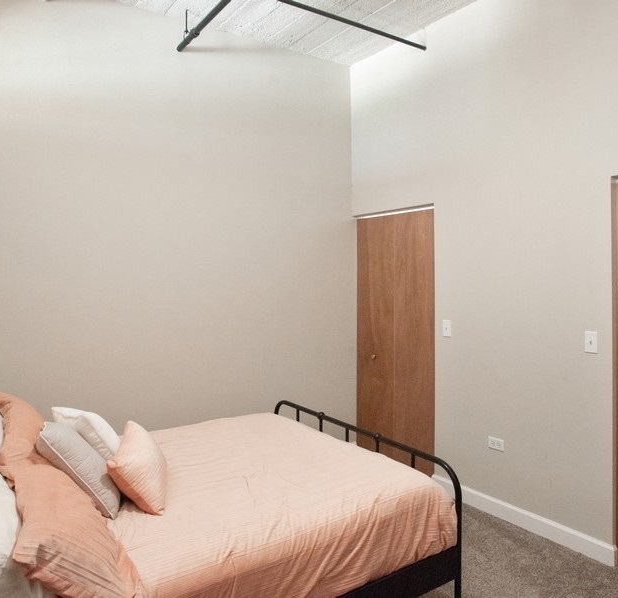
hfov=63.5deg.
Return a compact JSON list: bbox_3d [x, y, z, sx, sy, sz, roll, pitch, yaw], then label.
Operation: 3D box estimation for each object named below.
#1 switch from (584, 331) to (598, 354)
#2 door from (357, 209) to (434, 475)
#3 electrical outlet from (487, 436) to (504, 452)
[{"bbox_3d":[1.523,0.234,2.698,0.014,0.115,0.071,-1,1,-35],"label":"switch"},{"bbox_3d":[0.713,0.347,4.013,0.040,2.030,0.890,-1,1,-35],"label":"door"},{"bbox_3d":[1.197,0.927,3.191,0.010,0.071,0.115,-1,1,-35],"label":"electrical outlet"}]

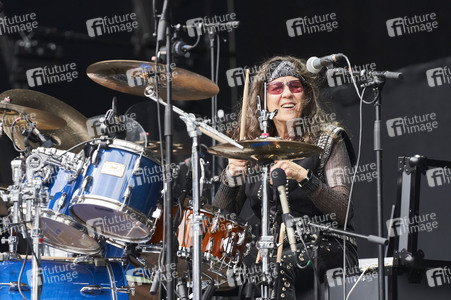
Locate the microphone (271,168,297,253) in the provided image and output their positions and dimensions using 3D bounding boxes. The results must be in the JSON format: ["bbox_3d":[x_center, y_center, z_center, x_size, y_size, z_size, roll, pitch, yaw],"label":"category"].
[{"bbox_3d":[0.194,0.191,7.900,0.046,0.265,0.046,-11,-5,0],"label":"microphone"}]

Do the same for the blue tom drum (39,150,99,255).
[{"bbox_3d":[-0.538,0.173,8.461,0.335,0.250,0.335,12,-20,19],"label":"blue tom drum"}]

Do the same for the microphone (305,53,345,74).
[{"bbox_3d":[0.325,-0.287,8.098,0.052,0.052,0.185,5,-13,-35],"label":"microphone"}]

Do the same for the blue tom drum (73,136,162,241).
[{"bbox_3d":[-0.333,0.135,8.043,0.285,0.235,0.285,11,-23,19],"label":"blue tom drum"}]

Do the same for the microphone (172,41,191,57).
[{"bbox_3d":[-0.174,-0.356,8.900,0.056,0.058,0.165,5,-11,-37],"label":"microphone"}]

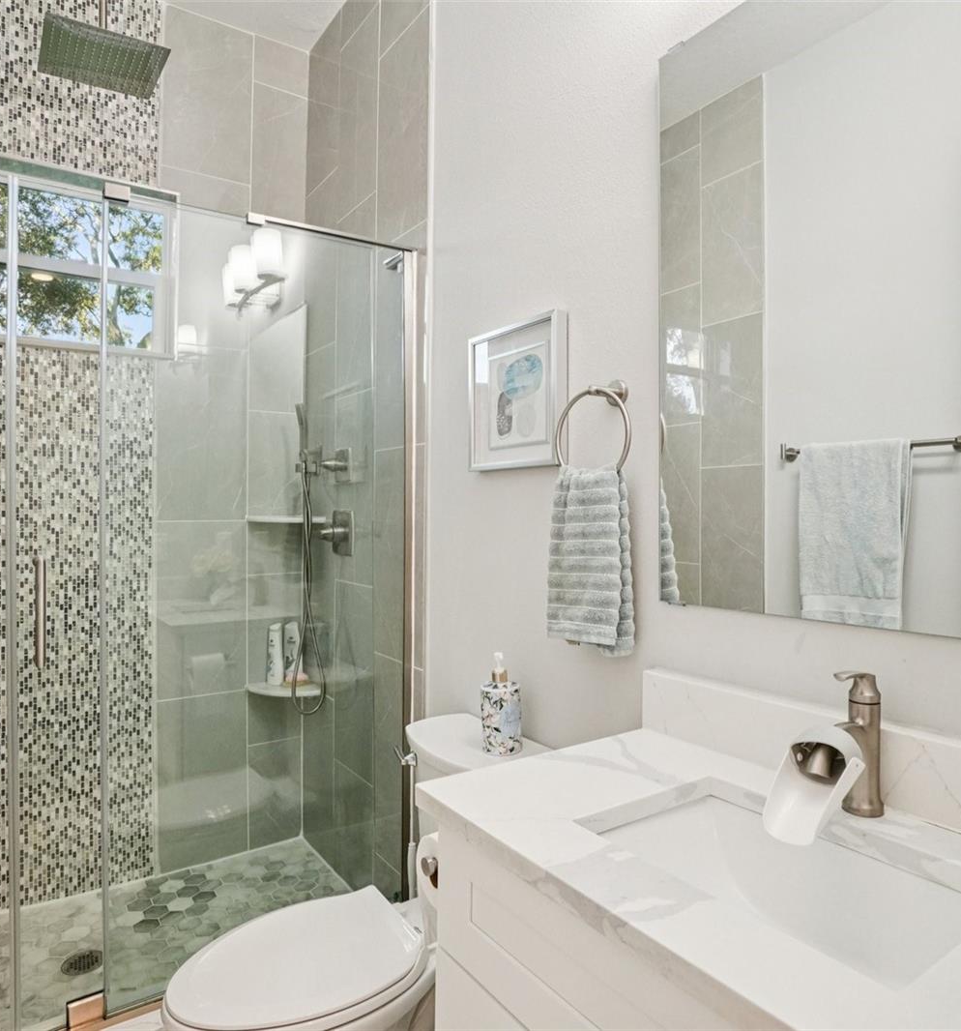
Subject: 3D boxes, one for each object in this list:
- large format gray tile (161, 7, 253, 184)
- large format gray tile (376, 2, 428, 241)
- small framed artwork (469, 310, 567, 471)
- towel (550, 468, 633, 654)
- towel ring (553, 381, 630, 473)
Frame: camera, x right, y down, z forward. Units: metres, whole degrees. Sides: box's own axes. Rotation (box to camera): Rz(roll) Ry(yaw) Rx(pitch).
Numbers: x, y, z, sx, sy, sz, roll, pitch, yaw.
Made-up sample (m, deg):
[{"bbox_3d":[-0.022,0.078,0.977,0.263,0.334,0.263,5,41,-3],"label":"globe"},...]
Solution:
[{"bbox_3d":[-0.962,-1.478,2.285,0.297,0.556,0.010,1,0,-30],"label":"large format gray tile"},{"bbox_3d":[-0.224,-1.104,1.875,0.010,0.600,0.295,1,0,-37],"label":"large format gray tile"},{"bbox_3d":[0.076,-0.260,1.434,0.034,0.316,0.290,0,0,-38],"label":"small framed artwork"},{"bbox_3d":[0.200,0.078,1.188,0.070,0.335,0.175,1,0,-37],"label":"towel"},{"bbox_3d":[0.233,-0.163,1.199,0.080,0.187,0.170,0,0,-38],"label":"towel ring"}]

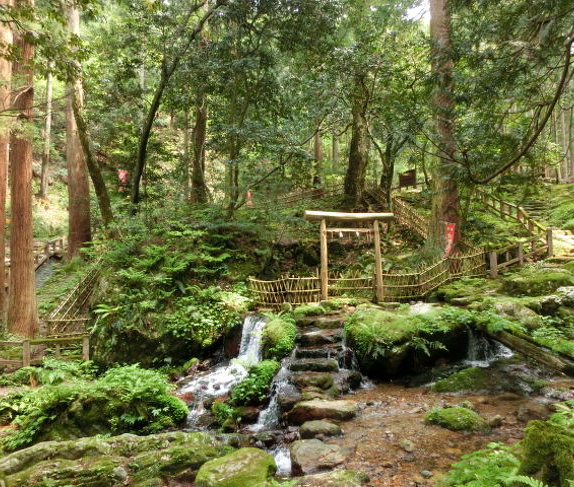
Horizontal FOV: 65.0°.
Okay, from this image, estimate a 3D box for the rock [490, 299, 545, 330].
[{"bbox_3d":[4.580,1.420,9.000,0.950,0.570,0.700,0,0,17],"label":"rock"}]

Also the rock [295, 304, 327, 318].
[{"bbox_3d":[0.500,1.440,9.500,0.660,0.270,0.450,0,0,0],"label":"rock"}]

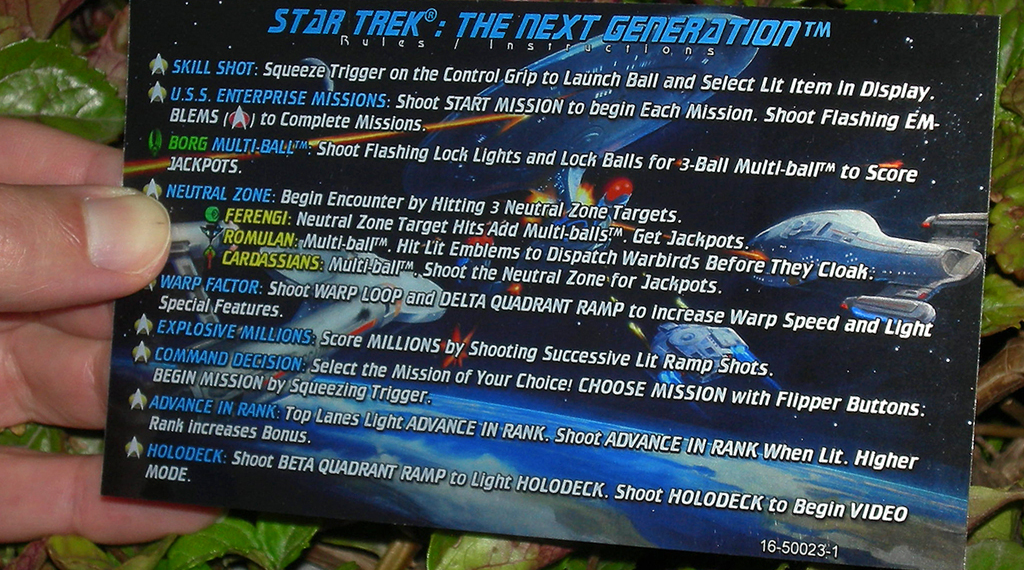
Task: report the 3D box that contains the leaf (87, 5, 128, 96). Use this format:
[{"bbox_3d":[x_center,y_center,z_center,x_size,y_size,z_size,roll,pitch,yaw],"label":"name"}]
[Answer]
[{"bbox_3d":[-0.071,-0.041,0.508,0.010,0.009,0.014,0,52,0],"label":"leaf"}]

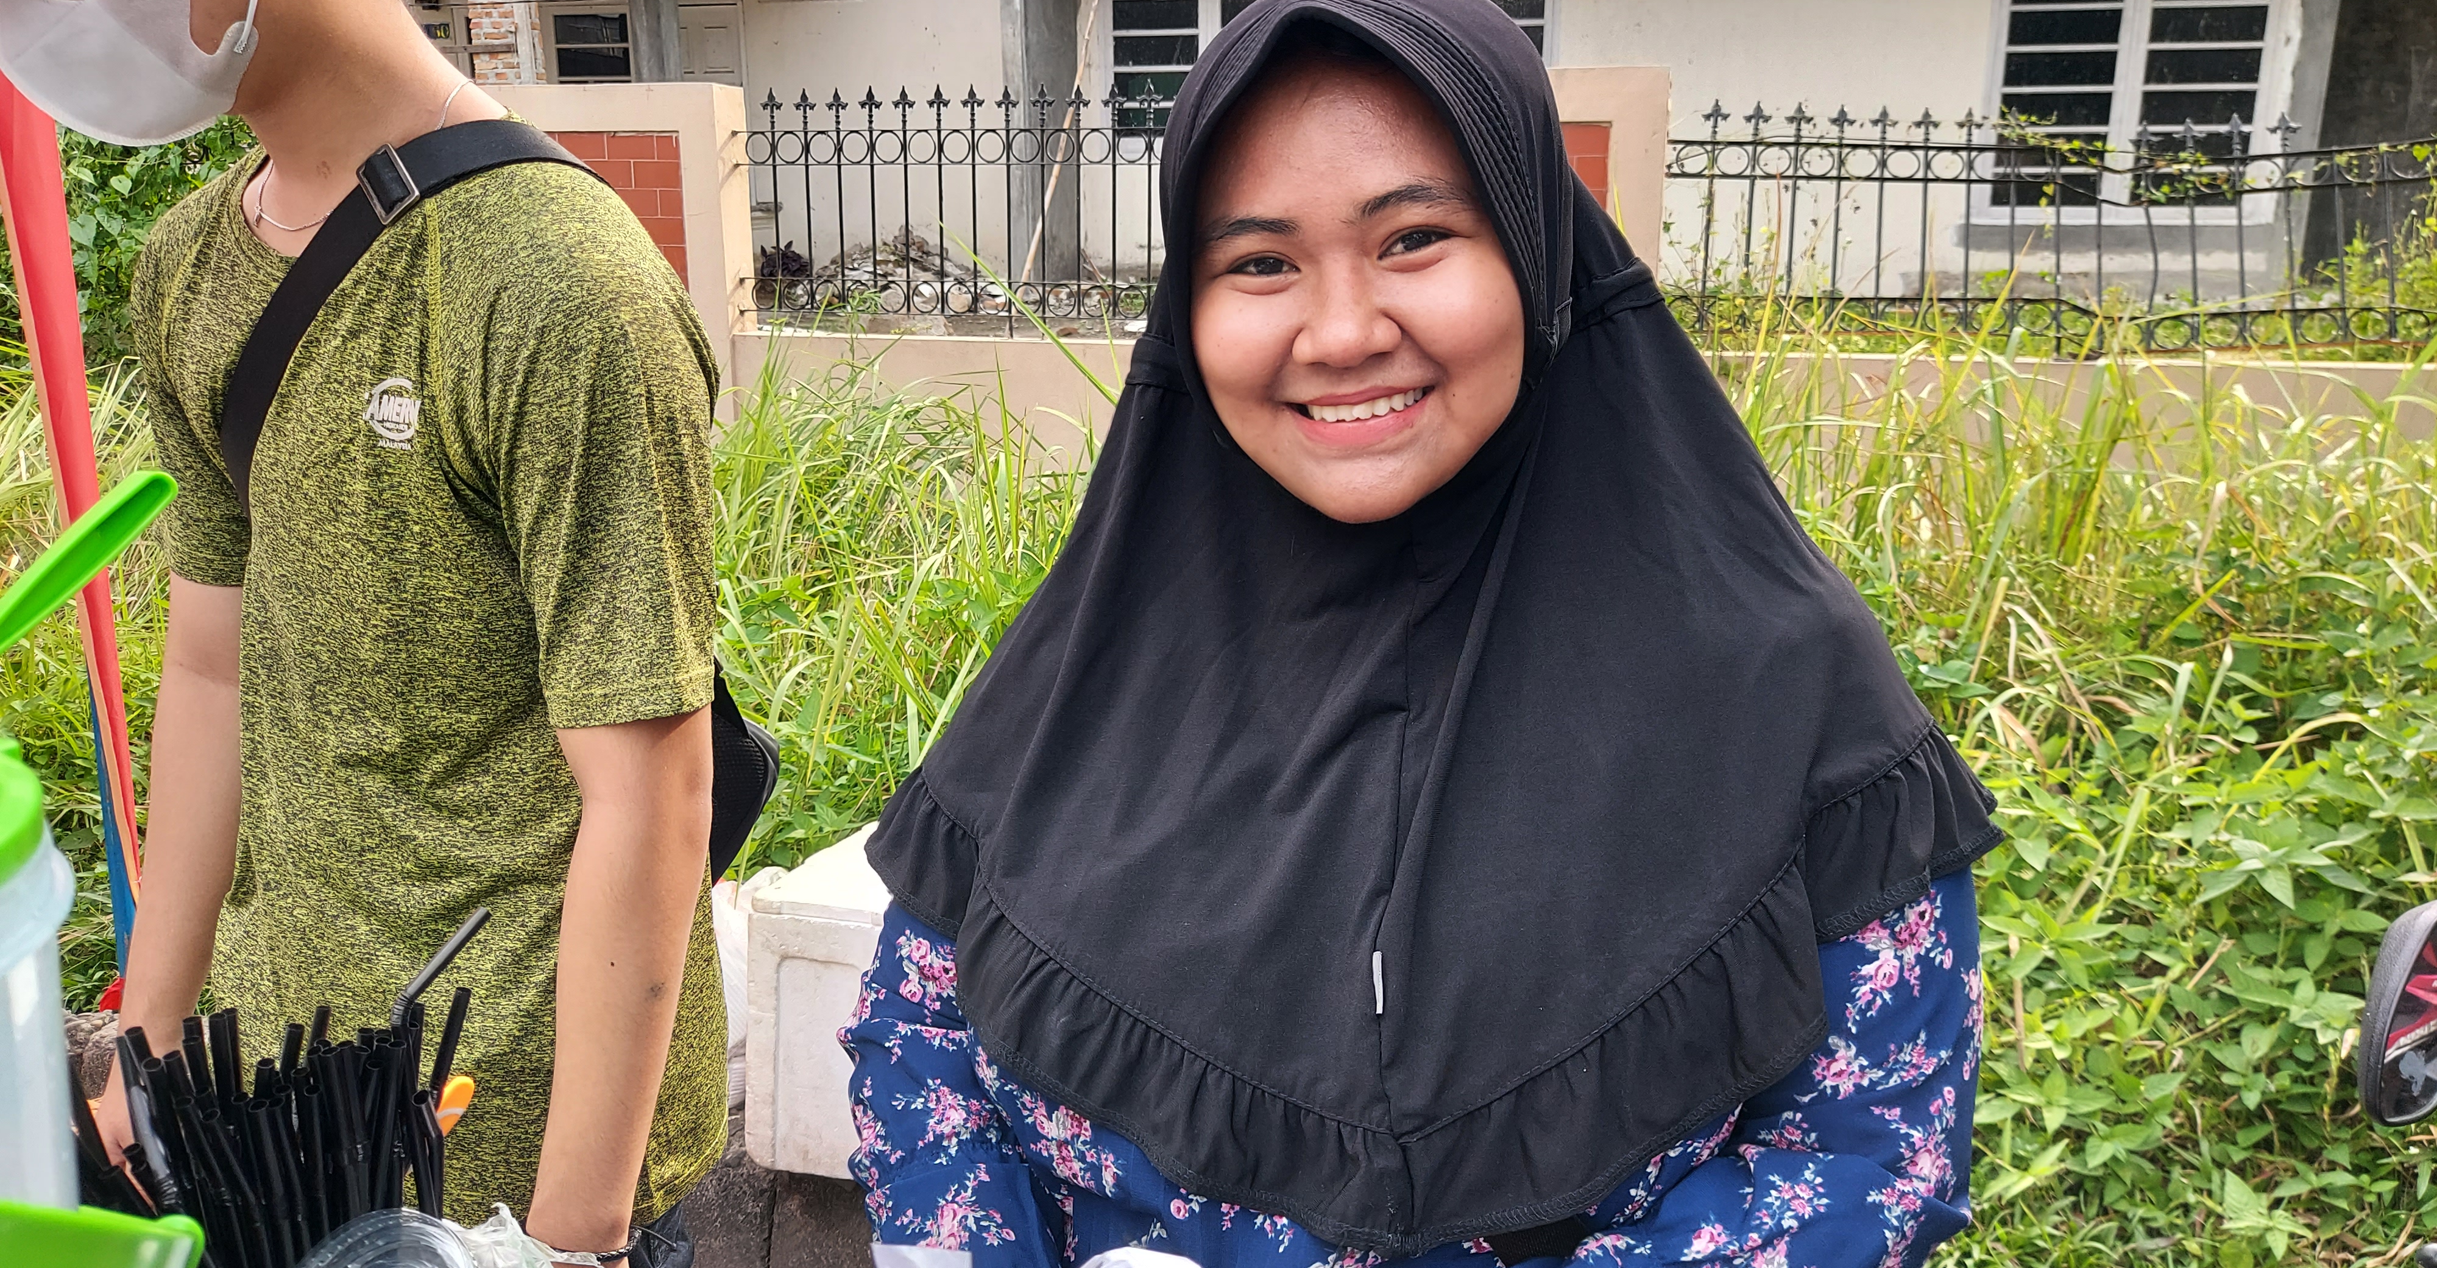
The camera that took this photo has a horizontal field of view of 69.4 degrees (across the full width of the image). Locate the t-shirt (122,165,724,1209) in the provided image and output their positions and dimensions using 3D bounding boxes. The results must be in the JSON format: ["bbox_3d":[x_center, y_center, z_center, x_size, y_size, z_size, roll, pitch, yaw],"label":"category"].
[{"bbox_3d":[-0.495,0.022,1.090,0.440,0.640,0.290,8,14,35],"label":"t-shirt"}]

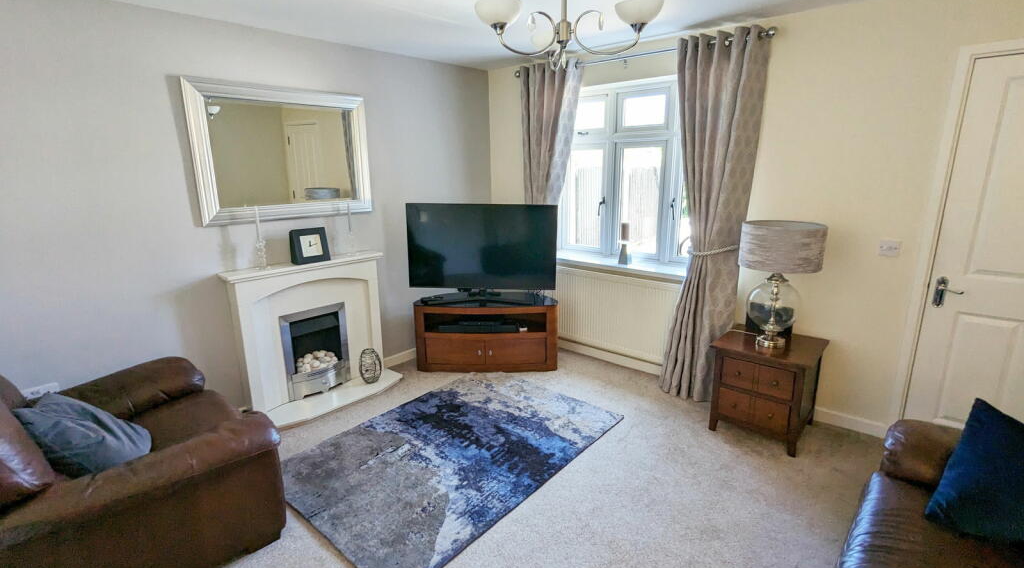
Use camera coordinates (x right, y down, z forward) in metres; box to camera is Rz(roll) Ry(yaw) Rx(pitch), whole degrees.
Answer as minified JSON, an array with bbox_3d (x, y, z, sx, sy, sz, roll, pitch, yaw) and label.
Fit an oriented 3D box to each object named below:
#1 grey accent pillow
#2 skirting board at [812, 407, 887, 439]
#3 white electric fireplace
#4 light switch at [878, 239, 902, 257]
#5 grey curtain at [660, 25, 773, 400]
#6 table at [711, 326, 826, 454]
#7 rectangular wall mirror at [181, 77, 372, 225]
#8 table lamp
[{"bbox_3d":[-1.675,0.576,1.855,0.420,0.400,0.140,21,70,42],"label":"grey accent pillow"},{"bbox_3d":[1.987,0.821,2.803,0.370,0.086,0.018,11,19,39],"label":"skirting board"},{"bbox_3d":[-1.247,0.333,3.109,0.310,0.955,1.050,11,19,39],"label":"white electric fireplace"},{"bbox_3d":[2.010,-0.190,2.514,0.088,0.084,0.011,11,19,39],"label":"light switch"},{"bbox_3d":[1.199,-0.345,2.965,0.530,2.250,0.180,11,19,39],"label":"grey curtain"},{"bbox_3d":[1.494,0.601,2.790,0.500,0.535,0.500,11,19,39],"label":"table"},{"bbox_3d":[-1.345,-0.788,2.909,0.050,0.760,1.065,11,19,39],"label":"rectangular wall mirror"},{"bbox_3d":[1.464,0.022,2.600,0.400,0.680,0.400,11,19,39],"label":"table lamp"}]

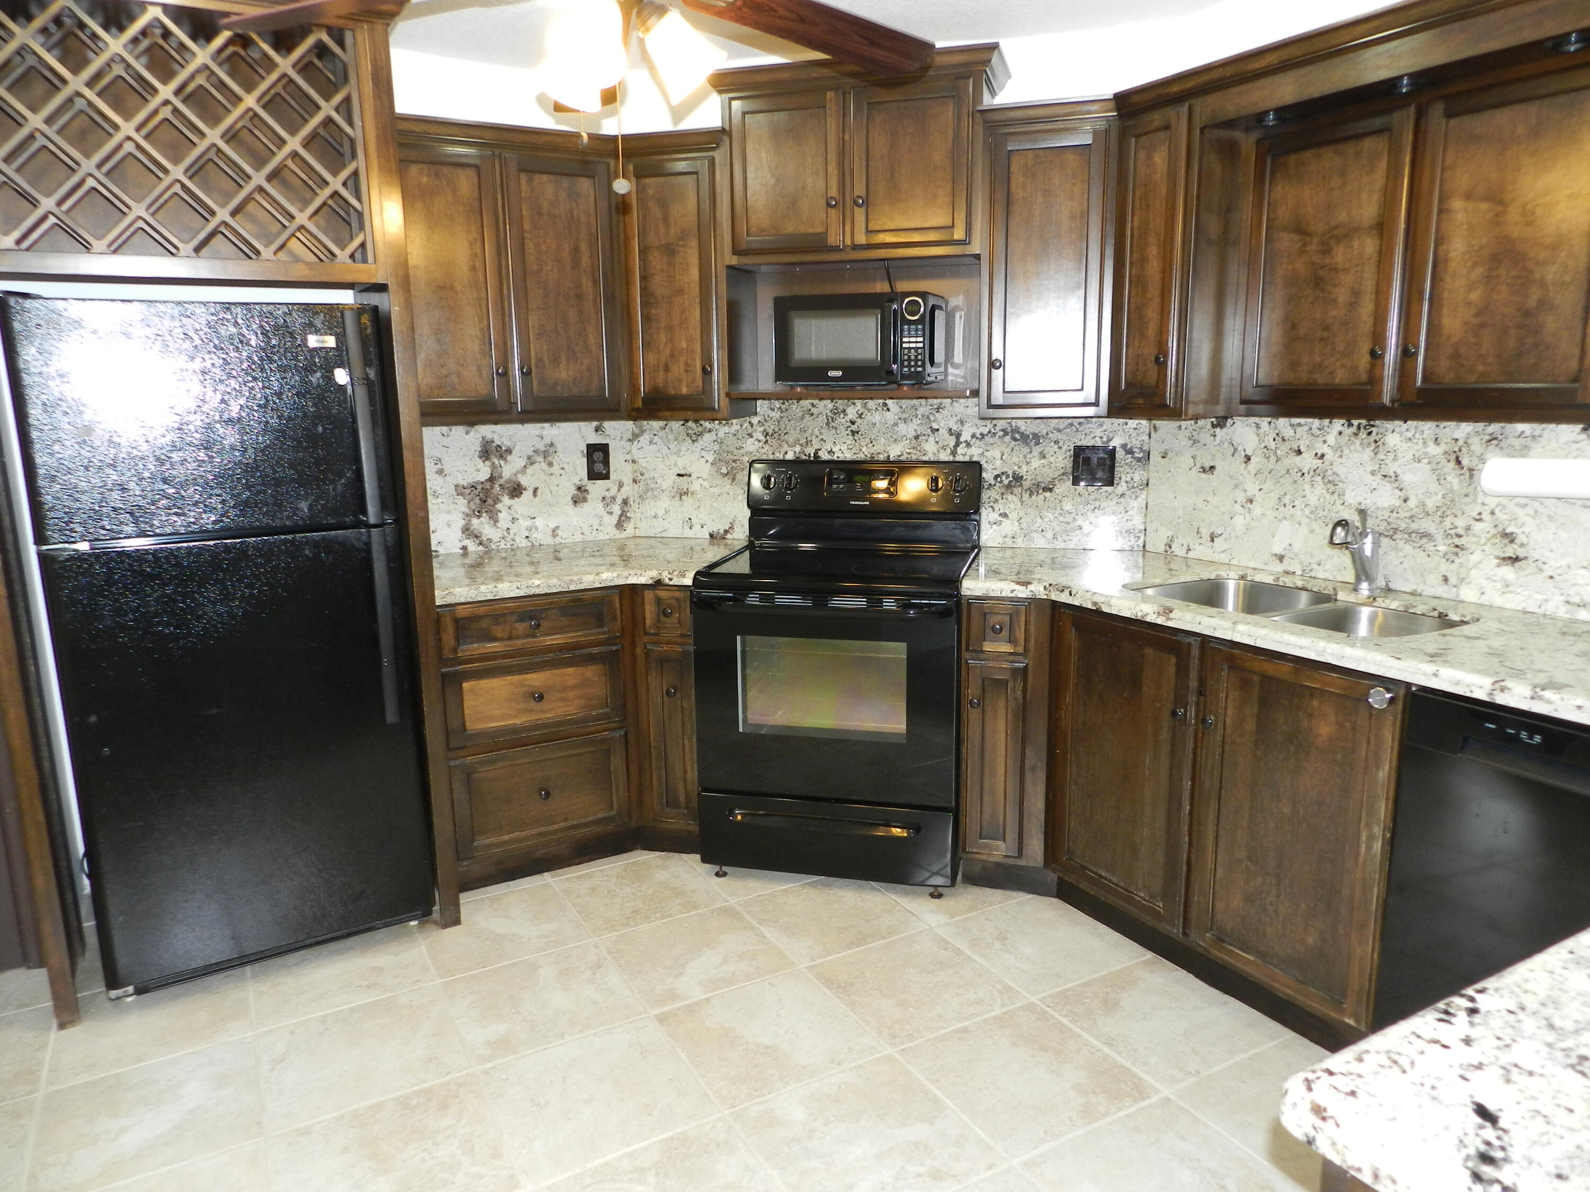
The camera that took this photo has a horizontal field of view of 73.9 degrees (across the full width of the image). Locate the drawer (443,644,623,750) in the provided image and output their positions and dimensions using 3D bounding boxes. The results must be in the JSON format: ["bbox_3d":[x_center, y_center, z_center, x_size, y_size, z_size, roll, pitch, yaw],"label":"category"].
[{"bbox_3d":[-0.828,0.259,3.192,0.512,0.228,0.380,-7,12,-28],"label":"drawer"}]

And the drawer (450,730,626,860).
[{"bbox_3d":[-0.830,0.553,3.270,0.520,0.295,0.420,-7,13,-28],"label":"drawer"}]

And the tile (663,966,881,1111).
[{"bbox_3d":[-0.061,0.990,2.383,0.402,0.011,0.398,-7,13,-28],"label":"tile"}]

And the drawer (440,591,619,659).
[{"bbox_3d":[-0.831,0.050,3.153,0.512,0.134,0.380,-7,12,-28],"label":"drawer"}]

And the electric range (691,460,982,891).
[{"bbox_3d":[0.163,0.201,3.296,0.765,1.180,0.680,2,12,17],"label":"electric range"}]

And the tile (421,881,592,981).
[{"bbox_3d":[-0.802,0.906,2.874,0.402,0.011,0.398,-7,13,-28],"label":"tile"}]

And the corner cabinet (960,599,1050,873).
[{"bbox_3d":[0.656,0.330,3.176,0.245,0.765,0.600,2,11,16],"label":"corner cabinet"}]

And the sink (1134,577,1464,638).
[{"bbox_3d":[1.113,0.132,2.434,0.400,0.190,0.740,-7,12,-28],"label":"sink"}]

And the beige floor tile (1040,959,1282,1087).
[{"bbox_3d":[0.832,0.963,2.407,0.395,0.012,0.395,-7,12,-28],"label":"beige floor tile"}]

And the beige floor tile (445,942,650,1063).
[{"bbox_3d":[-0.605,0.966,2.527,0.395,0.012,0.395,-7,12,-28],"label":"beige floor tile"}]

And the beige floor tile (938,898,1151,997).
[{"bbox_3d":[0.638,0.901,2.751,0.395,0.012,0.395,-7,12,-28],"label":"beige floor tile"}]

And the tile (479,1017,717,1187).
[{"bbox_3d":[-0.411,1.028,2.183,0.395,0.012,0.395,-7,12,-28],"label":"tile"}]

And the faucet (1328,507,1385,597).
[{"bbox_3d":[1.369,-0.102,2.579,0.180,0.212,0.060,-7,13,-28],"label":"faucet"}]

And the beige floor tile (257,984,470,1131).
[{"bbox_3d":[-0.960,1.013,2.340,0.402,0.011,0.398,-7,13,-28],"label":"beige floor tile"}]

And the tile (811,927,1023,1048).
[{"bbox_3d":[0.288,0.943,2.562,0.395,0.012,0.395,-7,12,-28],"label":"tile"}]

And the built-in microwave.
[{"bbox_3d":[0.204,-0.756,3.188,0.445,0.265,0.345,2,11,16],"label":"built-in microwave"}]

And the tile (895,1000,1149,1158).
[{"bbox_3d":[0.486,1.011,2.233,0.402,0.011,0.398,-7,13,-28],"label":"tile"}]

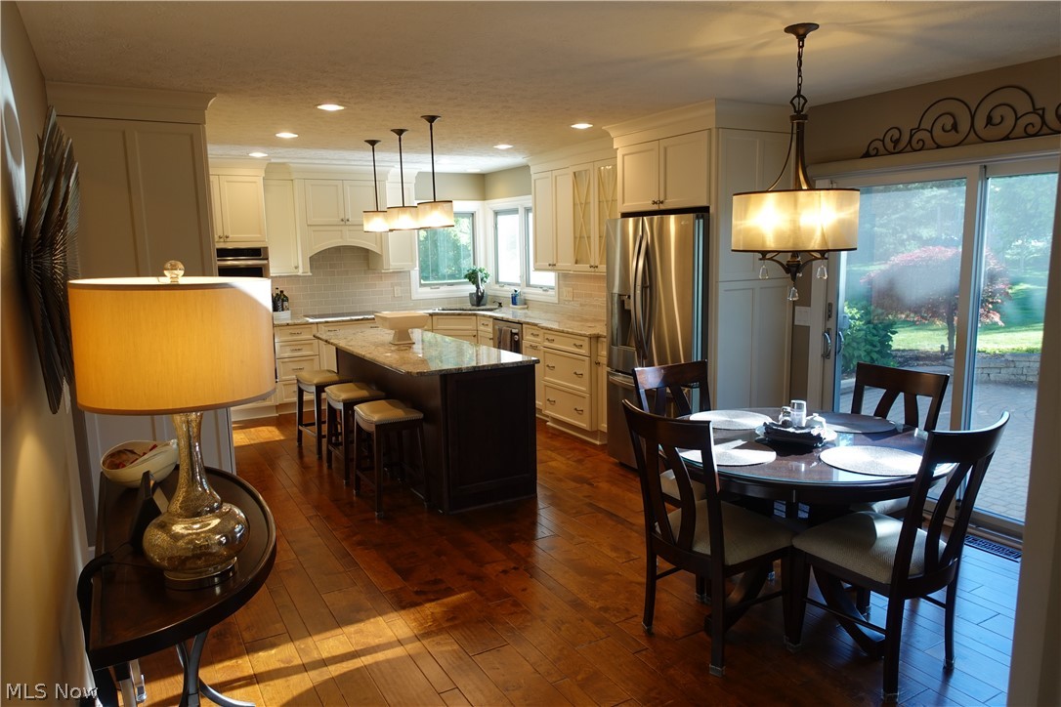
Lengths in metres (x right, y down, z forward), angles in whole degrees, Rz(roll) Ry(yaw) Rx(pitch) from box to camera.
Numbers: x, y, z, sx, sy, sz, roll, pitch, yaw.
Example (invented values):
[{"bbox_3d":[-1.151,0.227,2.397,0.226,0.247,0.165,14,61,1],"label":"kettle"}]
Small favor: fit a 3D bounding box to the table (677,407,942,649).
[{"bbox_3d":[1.131,0.747,3.102,1.190,0.765,1.190,-6,10,-29],"label":"table"}]

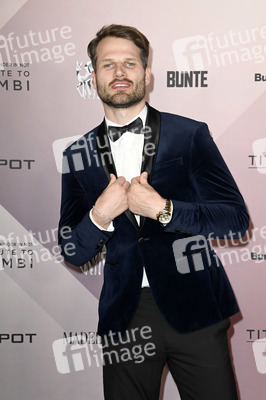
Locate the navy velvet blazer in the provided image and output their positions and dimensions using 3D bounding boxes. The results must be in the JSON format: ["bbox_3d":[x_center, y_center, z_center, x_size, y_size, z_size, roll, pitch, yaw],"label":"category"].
[{"bbox_3d":[0.060,0.063,2.660,0.570,0.710,0.360,-4,7,20],"label":"navy velvet blazer"}]

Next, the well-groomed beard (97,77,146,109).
[{"bbox_3d":[-0.035,-0.323,2.600,0.148,0.095,0.100,-3,-5,2],"label":"well-groomed beard"}]

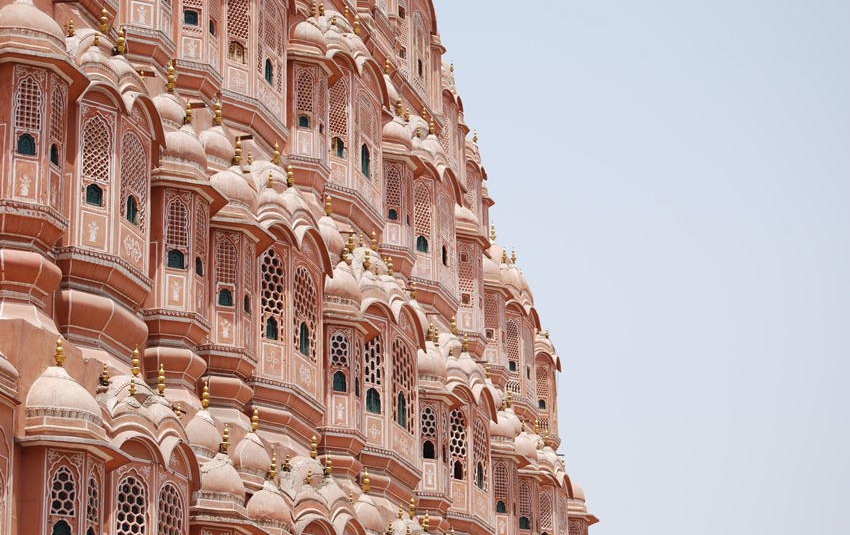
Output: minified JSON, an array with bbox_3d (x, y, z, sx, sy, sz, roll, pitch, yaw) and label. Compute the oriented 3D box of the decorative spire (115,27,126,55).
[{"bbox_3d":[-3.949,-2.952,28.586,0.117,0.408,0.117,-6,-18,15],"label":"decorative spire"}]

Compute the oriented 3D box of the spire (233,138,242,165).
[{"bbox_3d":[-2.839,-1.760,33.305,0.118,0.455,0.118,-1,-20,0],"label":"spire"}]

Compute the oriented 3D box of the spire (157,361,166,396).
[{"bbox_3d":[-3.241,1.377,27.044,0.111,0.419,0.111,-1,-17,0],"label":"spire"}]

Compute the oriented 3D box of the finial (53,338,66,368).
[{"bbox_3d":[-4.327,1.003,26.095,0.136,0.373,0.136,-1,-20,0],"label":"finial"}]

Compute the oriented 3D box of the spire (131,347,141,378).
[{"bbox_3d":[-3.659,1.198,27.875,0.114,0.385,0.114,-1,-20,0],"label":"spire"}]

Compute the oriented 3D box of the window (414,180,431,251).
[{"bbox_3d":[-0.057,-1.002,44.485,0.377,1.532,0.120,8,-20,-28],"label":"window"}]

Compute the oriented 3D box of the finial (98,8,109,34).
[{"bbox_3d":[-4.197,-3.223,28.744,0.118,0.369,0.118,-6,-18,15],"label":"finial"}]

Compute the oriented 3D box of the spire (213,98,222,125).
[{"bbox_3d":[-3.163,-2.383,33.639,0.116,0.467,0.116,-7,-21,17],"label":"spire"}]

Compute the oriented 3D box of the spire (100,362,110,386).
[{"bbox_3d":[-3.778,1.256,25.998,0.095,0.262,0.095,-6,-18,15],"label":"spire"}]

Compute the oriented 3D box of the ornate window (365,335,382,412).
[{"bbox_3d":[-0.890,1.840,37.805,0.353,1.439,0.150,11,-23,-31],"label":"ornate window"}]

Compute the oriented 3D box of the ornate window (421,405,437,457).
[{"bbox_3d":[0.074,3.040,40.508,0.294,1.012,0.150,6,-21,-19],"label":"ornate window"}]

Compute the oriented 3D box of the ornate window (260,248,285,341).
[{"bbox_3d":[-2.319,0.403,33.394,0.389,1.473,0.120,8,-20,-28],"label":"ornate window"}]

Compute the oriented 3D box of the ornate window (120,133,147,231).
[{"bbox_3d":[-3.716,-1.103,27.919,0.120,1.221,0.790,-6,-18,15],"label":"ornate window"}]

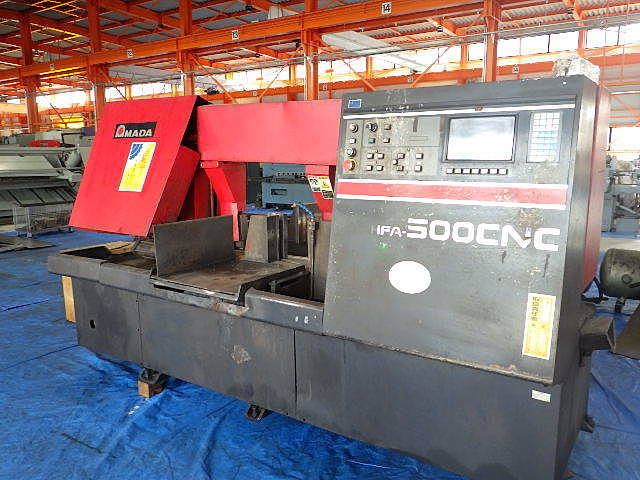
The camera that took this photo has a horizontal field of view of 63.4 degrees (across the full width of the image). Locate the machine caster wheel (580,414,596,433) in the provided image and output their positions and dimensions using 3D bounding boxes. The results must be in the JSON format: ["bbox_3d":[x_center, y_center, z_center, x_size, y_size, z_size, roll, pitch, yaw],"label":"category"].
[{"bbox_3d":[1.189,0.823,2.311,0.066,0.056,0.101,6,13,34],"label":"machine caster wheel"}]

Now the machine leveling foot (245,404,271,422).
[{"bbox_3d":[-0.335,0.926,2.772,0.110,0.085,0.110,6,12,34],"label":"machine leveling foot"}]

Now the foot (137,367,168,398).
[{"bbox_3d":[-0.925,0.800,2.894,0.101,0.116,0.121,6,13,34],"label":"foot"}]

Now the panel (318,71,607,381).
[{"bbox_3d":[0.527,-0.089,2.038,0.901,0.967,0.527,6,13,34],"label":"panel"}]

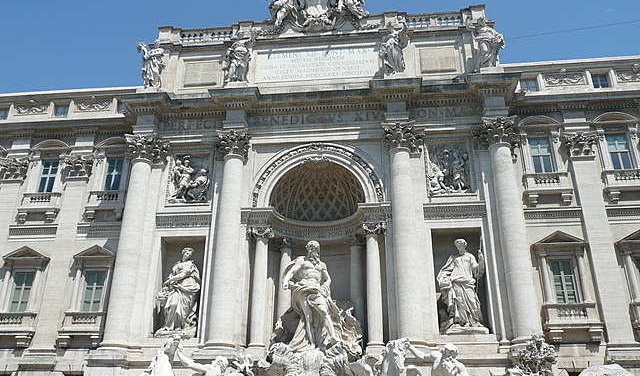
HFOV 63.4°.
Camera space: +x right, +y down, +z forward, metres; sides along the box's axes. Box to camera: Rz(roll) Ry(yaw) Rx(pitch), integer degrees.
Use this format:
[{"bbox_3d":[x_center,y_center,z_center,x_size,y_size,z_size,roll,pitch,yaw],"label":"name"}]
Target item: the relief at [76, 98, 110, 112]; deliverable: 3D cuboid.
[{"bbox_3d":[-13.989,-4.972,32.048,1.870,0.783,0.261,-2,-22,5],"label":"relief"}]

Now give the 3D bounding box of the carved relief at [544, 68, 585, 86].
[{"bbox_3d":[13.436,-6.052,28.403,2.079,1.089,0.248,-2,-23,6],"label":"carved relief"}]

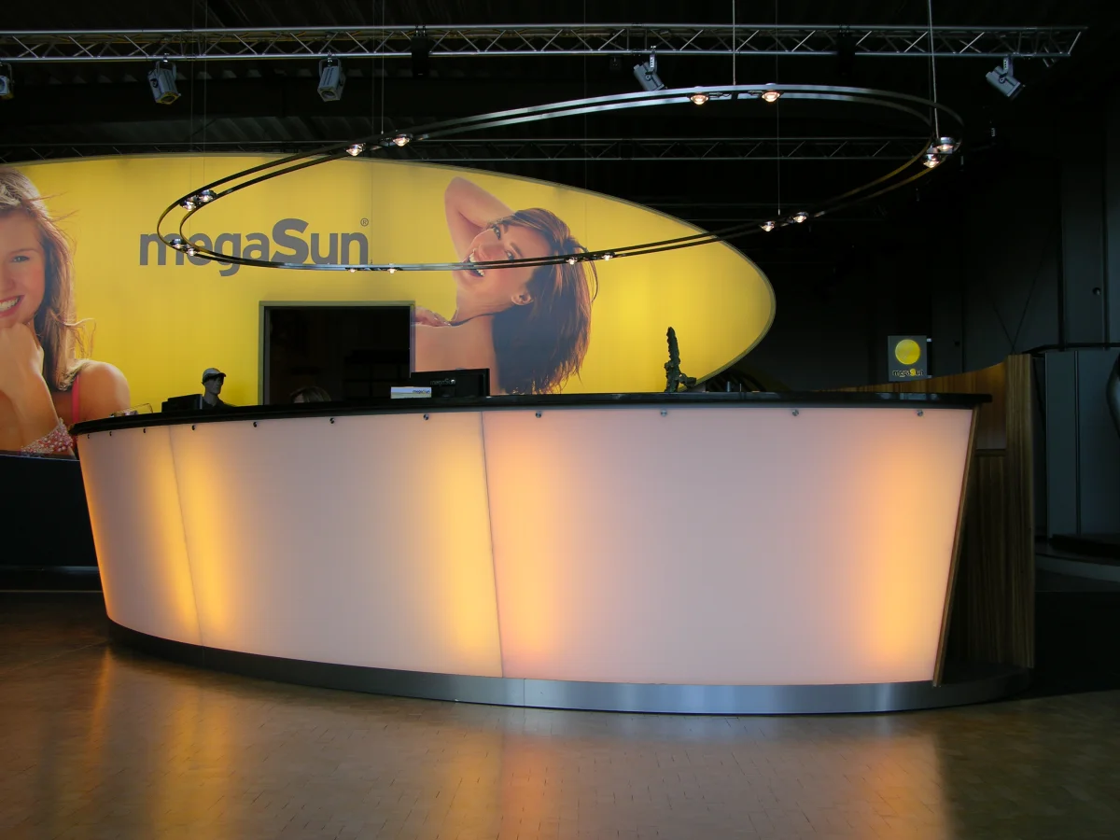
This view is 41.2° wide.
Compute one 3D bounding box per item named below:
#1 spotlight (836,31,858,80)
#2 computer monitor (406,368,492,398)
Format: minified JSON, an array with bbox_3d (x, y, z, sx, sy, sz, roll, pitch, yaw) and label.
[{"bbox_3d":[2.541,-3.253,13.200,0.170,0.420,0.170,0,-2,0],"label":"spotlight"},{"bbox_3d":[-0.468,-0.007,6.293,0.430,0.400,0.180,-2,-3,37],"label":"computer monitor"}]

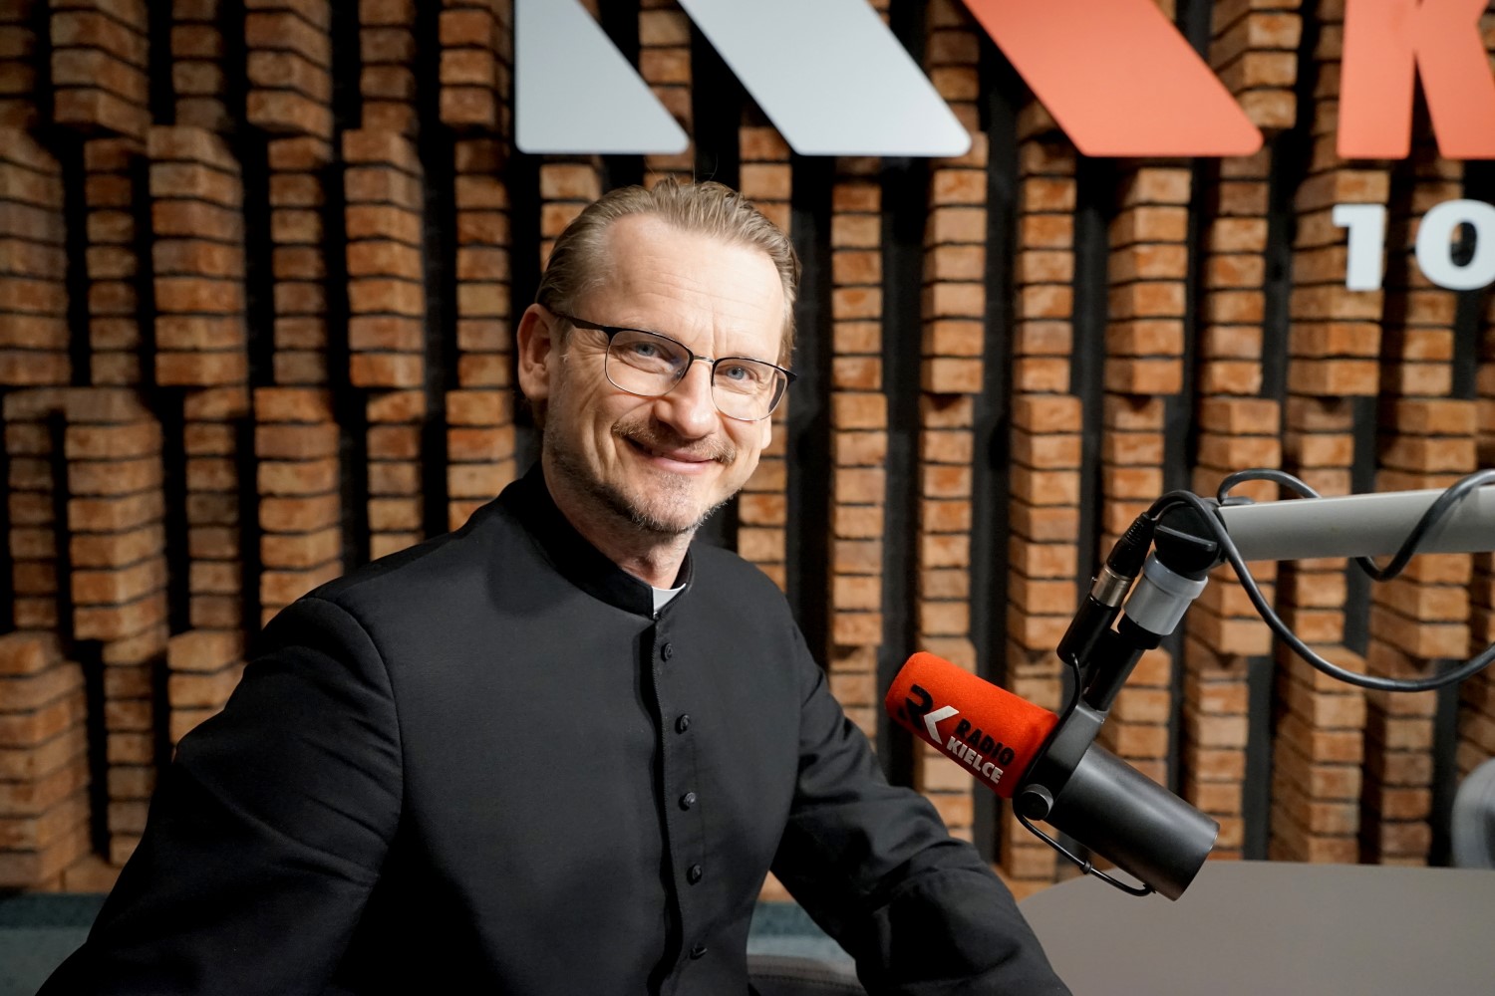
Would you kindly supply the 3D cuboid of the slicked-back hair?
[{"bbox_3d":[-0.056,-0.137,0.860,0.180,0.170,0.190,14,4,-19],"label":"slicked-back hair"}]

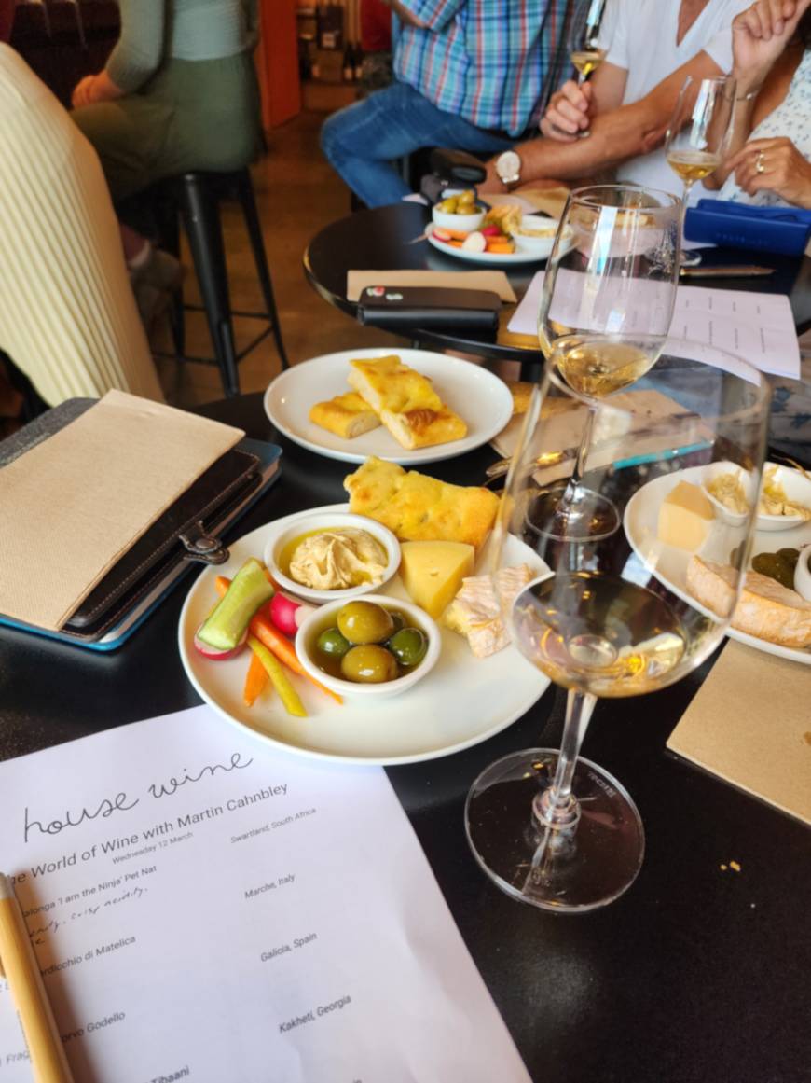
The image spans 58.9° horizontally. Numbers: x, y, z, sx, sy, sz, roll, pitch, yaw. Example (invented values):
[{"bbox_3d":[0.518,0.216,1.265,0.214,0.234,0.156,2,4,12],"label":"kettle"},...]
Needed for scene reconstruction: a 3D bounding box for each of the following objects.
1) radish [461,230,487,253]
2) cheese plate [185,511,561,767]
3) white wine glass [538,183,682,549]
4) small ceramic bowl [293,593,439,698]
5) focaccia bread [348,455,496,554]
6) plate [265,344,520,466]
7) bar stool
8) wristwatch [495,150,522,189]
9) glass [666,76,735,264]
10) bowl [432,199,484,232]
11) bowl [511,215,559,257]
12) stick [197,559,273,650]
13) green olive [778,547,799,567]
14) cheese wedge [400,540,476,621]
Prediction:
[{"bbox_3d":[0.092,-0.405,0.971,0.032,0.027,0.023,1,36,0],"label":"radish"},{"bbox_3d":[-0.015,0.044,0.401,0.208,0.024,0.208,0,37,0],"label":"cheese plate"},{"bbox_3d":[0.119,-0.102,0.449,0.077,0.208,0.077,1,36,0],"label":"white wine glass"},{"bbox_3d":[-0.019,0.060,0.367,0.072,0.030,0.072,1,36,0],"label":"small ceramic bowl"},{"bbox_3d":[0.010,-0.024,0.467,0.096,0.025,0.051,13,38,17],"label":"focaccia bread"},{"bbox_3d":[-0.014,-0.111,0.607,0.208,0.024,0.208,0,37,0],"label":"plate"},{"bbox_3d":[-0.655,-0.766,2.205,0.420,0.735,0.420,11,37,13],"label":"bar stool"},{"bbox_3d":[0.172,-0.622,1.200,0.042,0.058,0.050,-20,18,1],"label":"wristwatch"},{"bbox_3d":[0.371,-0.476,0.931,0.077,0.208,0.077,1,36,0],"label":"glass"},{"bbox_3d":[0.077,-0.457,1.027,0.076,0.032,0.076,1,37,0],"label":"bowl"},{"bbox_3d":[0.177,-0.393,0.945,0.080,0.034,0.080,1,37,0],"label":"bowl"},{"bbox_3d":[-0.088,0.035,0.385,0.026,0.015,0.052,11,40,14],"label":"stick"},{"bbox_3d":[0.234,0.011,0.436,0.020,0.018,0.019,0,37,0],"label":"green olive"},{"bbox_3d":[0.020,0.025,0.424,0.047,0.021,0.060,1,36,0],"label":"cheese wedge"}]

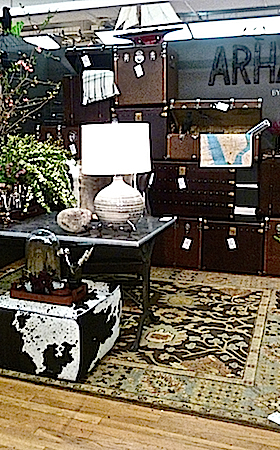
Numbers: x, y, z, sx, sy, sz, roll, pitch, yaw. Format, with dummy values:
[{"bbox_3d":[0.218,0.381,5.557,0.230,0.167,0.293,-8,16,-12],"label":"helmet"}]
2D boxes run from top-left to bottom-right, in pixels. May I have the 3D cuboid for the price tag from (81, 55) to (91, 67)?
[{"bbox_3d":[-0.582,-1.768,4.686,0.075,0.112,0.008,-21,3,21],"label":"price tag"}]

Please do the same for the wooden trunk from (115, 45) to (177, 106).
[{"bbox_3d":[0.100,-1.648,4.888,0.583,0.602,0.533,4,12,19],"label":"wooden trunk"}]

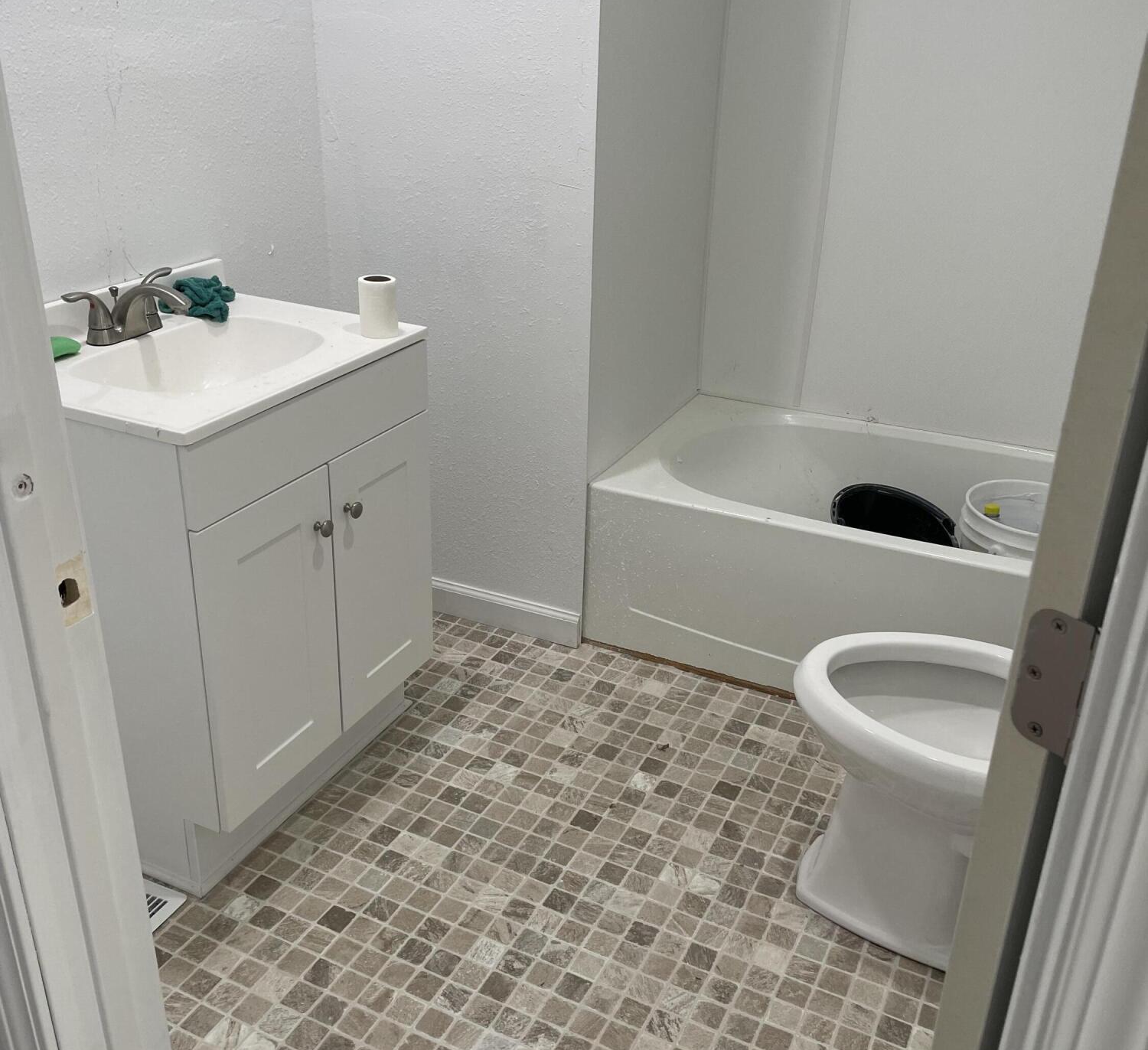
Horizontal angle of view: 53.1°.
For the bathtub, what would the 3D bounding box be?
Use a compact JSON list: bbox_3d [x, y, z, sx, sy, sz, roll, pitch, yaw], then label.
[{"bbox_3d":[0.828,0.095,2.712,1.410,0.404,0.756,12,27,21],"label":"bathtub"}]

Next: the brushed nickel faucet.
[{"bbox_3d":[-0.710,-0.353,1.908,0.165,0.097,0.230,13,27,22],"label":"brushed nickel faucet"}]

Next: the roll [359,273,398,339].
[{"bbox_3d":[-0.337,-0.378,1.988,0.067,0.097,0.067,2,25,-1],"label":"roll"}]

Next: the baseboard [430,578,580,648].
[{"bbox_3d":[-0.283,0.186,2.811,0.650,0.089,0.014,12,27,21],"label":"baseboard"}]

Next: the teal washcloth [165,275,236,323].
[{"bbox_3d":[-0.667,-0.409,2.075,0.120,0.066,0.125,13,27,22],"label":"teal washcloth"}]

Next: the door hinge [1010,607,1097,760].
[{"bbox_3d":[0.283,0.092,0.676,0.012,0.089,0.041,-18,31,-36],"label":"door hinge"}]

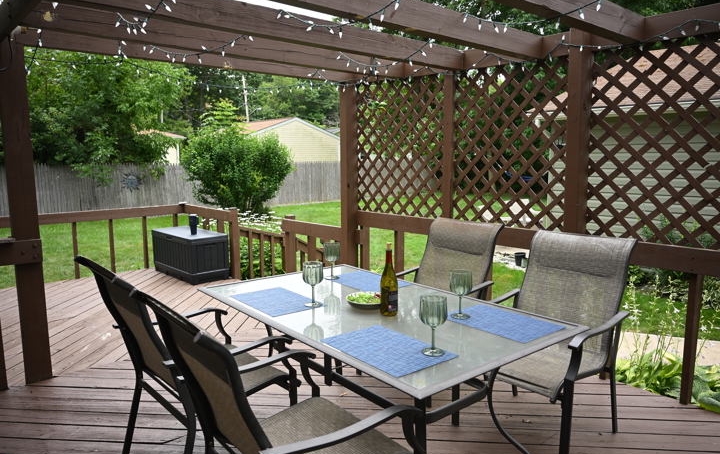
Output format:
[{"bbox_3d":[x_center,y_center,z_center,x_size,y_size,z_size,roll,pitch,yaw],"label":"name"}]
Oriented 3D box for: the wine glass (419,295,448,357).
[{"bbox_3d":[0.271,0.358,1.900,0.100,0.208,0.100,0,7,0],"label":"wine glass"}]

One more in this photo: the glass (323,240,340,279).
[{"bbox_3d":[-0.165,0.203,3.094,0.100,0.208,0.100,0,7,0],"label":"glass"}]

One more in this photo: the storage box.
[{"bbox_3d":[-2.064,0.328,6.313,0.455,0.525,1.065,-7,10,-43],"label":"storage box"}]

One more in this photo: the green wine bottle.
[{"bbox_3d":[0.135,0.236,2.369,0.080,0.329,0.080,0,7,0],"label":"green wine bottle"}]

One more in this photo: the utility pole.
[{"bbox_3d":[-10.720,-9.530,50.030,0.280,10.000,0.280,0,7,0],"label":"utility pole"}]

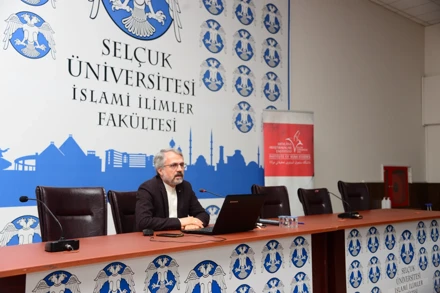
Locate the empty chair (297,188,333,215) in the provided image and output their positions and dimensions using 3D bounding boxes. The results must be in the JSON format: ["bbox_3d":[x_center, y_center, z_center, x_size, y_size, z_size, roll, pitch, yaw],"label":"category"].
[{"bbox_3d":[1.187,0.940,5.720,0.620,1.000,0.580,-3,-5,44],"label":"empty chair"}]

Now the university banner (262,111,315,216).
[{"bbox_3d":[1.022,0.532,8.116,0.860,2.110,0.180,1,-4,-19],"label":"university banner"}]

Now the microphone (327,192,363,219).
[{"bbox_3d":[1.054,0.518,4.964,0.495,0.238,0.125,-3,-5,43],"label":"microphone"}]

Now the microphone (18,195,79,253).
[{"bbox_3d":[-0.887,0.379,2.760,0.485,0.245,0.125,-3,-5,42],"label":"microphone"}]

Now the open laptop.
[{"bbox_3d":[0.034,0.428,3.532,0.380,0.242,0.380,-3,-5,43],"label":"open laptop"}]

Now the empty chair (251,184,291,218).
[{"bbox_3d":[0.655,0.880,5.080,0.580,1.040,0.620,4,-5,-45],"label":"empty chair"}]

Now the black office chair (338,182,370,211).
[{"bbox_3d":[1.683,0.928,6.136,0.580,1.075,0.620,3,-5,-40],"label":"black office chair"}]

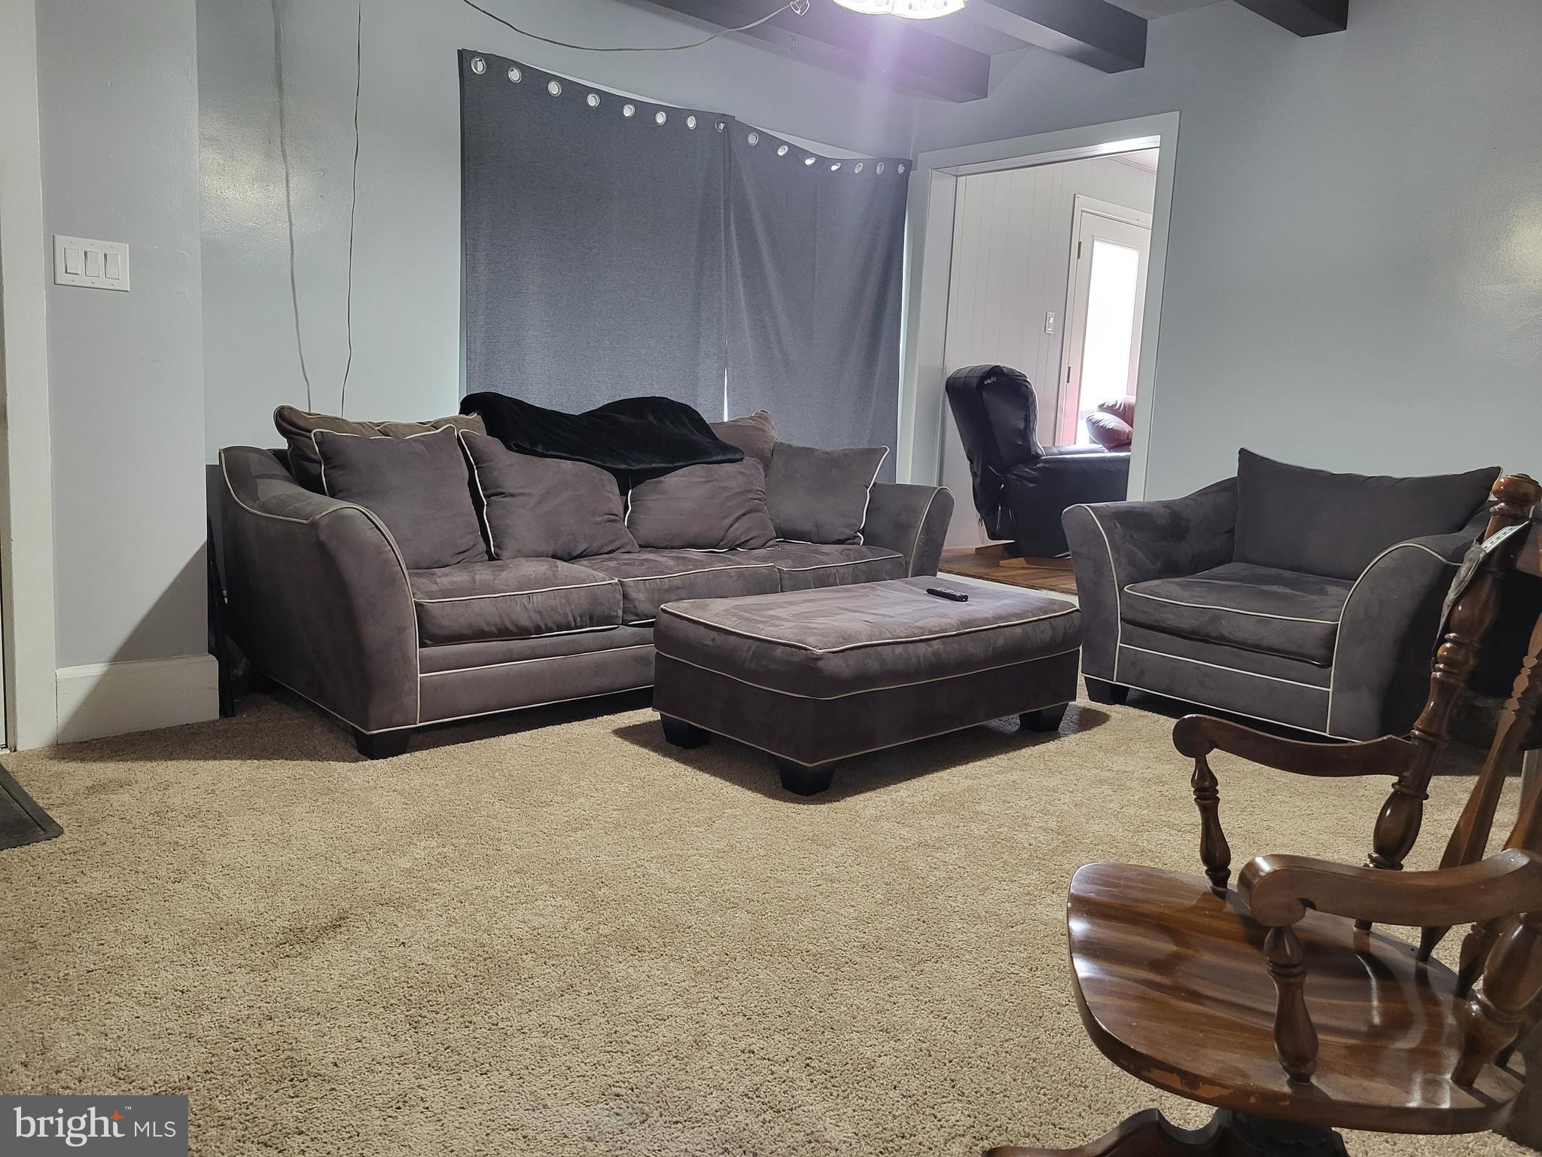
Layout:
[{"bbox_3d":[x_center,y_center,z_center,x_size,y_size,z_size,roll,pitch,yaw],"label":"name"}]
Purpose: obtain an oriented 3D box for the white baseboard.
[{"bbox_3d":[-1.749,0.323,3.215,0.408,0.202,0.025,-5,11,-44],"label":"white baseboard"}]

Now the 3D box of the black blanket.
[{"bbox_3d":[-0.599,-0.526,4.221,1.065,0.279,0.358,-5,11,-44],"label":"black blanket"}]

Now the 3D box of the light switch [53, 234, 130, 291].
[{"bbox_3d":[-1.759,-0.815,3.001,0.171,0.124,0.010,-5,11,-44],"label":"light switch"}]

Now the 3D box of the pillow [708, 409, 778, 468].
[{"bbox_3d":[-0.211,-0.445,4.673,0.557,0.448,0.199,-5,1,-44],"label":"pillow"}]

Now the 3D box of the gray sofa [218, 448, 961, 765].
[{"bbox_3d":[-0.517,-0.059,4.186,2.527,0.806,0.965,-5,11,-44],"label":"gray sofa"}]

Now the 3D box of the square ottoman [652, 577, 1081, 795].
[{"bbox_3d":[0.324,0.276,3.574,1.234,0.398,0.657,-5,11,-44],"label":"square ottoman"}]

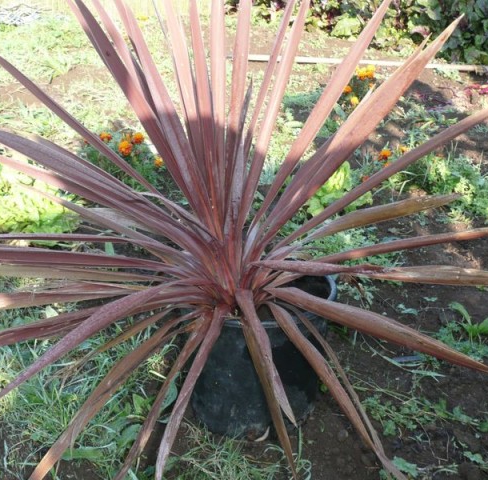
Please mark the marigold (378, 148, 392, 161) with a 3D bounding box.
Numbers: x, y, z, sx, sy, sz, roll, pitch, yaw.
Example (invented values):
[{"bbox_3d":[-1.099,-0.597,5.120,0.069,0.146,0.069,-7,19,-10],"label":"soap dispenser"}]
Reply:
[{"bbox_3d":[0.555,-0.335,2.900,0.054,0.044,0.054,0,21,0],"label":"marigold"}]

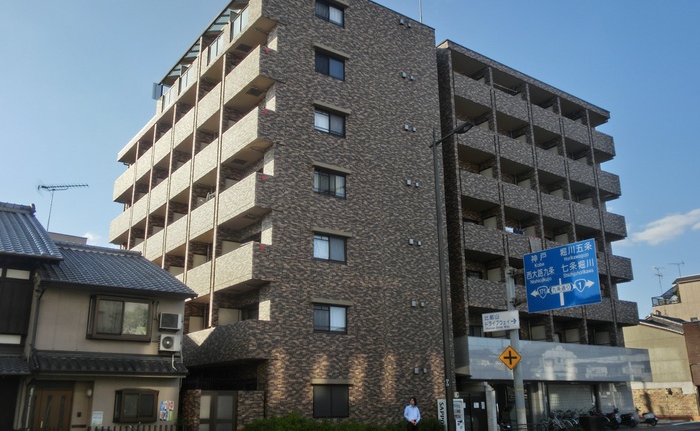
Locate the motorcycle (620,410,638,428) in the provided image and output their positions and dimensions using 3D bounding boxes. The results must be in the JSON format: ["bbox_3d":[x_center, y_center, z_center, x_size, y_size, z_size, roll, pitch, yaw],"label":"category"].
[{"bbox_3d":[14.643,10.724,32.398,0.680,1.080,1.720,3,-17,-14],"label":"motorcycle"}]

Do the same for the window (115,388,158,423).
[{"bbox_3d":[-6.436,5.778,18.377,1.180,0.965,0.400,12,-21,-35],"label":"window"}]

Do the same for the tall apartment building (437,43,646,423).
[{"bbox_3d":[8.591,2.845,39.463,15.600,20.800,12.000,11,-21,-34],"label":"tall apartment building"}]

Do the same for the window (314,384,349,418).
[{"bbox_3d":[-0.735,7.052,23.021,1.641,1.212,0.150,12,-21,-35],"label":"window"}]

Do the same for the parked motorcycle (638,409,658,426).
[{"bbox_3d":[18.321,12.431,37.572,0.660,1.060,1.700,4,-18,-15],"label":"parked motorcycle"}]

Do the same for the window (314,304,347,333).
[{"bbox_3d":[-0.799,4.197,24.562,1.654,1.112,0.150,11,-20,-35],"label":"window"}]

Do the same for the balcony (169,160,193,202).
[{"bbox_3d":[-8.114,-1.689,30.382,0.790,1.375,2.996,11,-21,-35],"label":"balcony"}]

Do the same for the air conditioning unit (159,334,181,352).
[{"bbox_3d":[-6.058,4.299,20.384,0.676,0.525,0.280,11,-20,-35],"label":"air conditioning unit"}]

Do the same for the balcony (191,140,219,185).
[{"bbox_3d":[-6.268,-2.433,27.995,0.790,1.375,3.108,11,-21,-35],"label":"balcony"}]

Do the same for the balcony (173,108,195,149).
[{"bbox_3d":[-8.030,-4.296,31.456,1.250,1.310,2.973,12,-21,-35],"label":"balcony"}]

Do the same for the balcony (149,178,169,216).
[{"bbox_3d":[-10.167,-1.032,33.801,0.806,1.418,3.162,11,-20,-35],"label":"balcony"}]

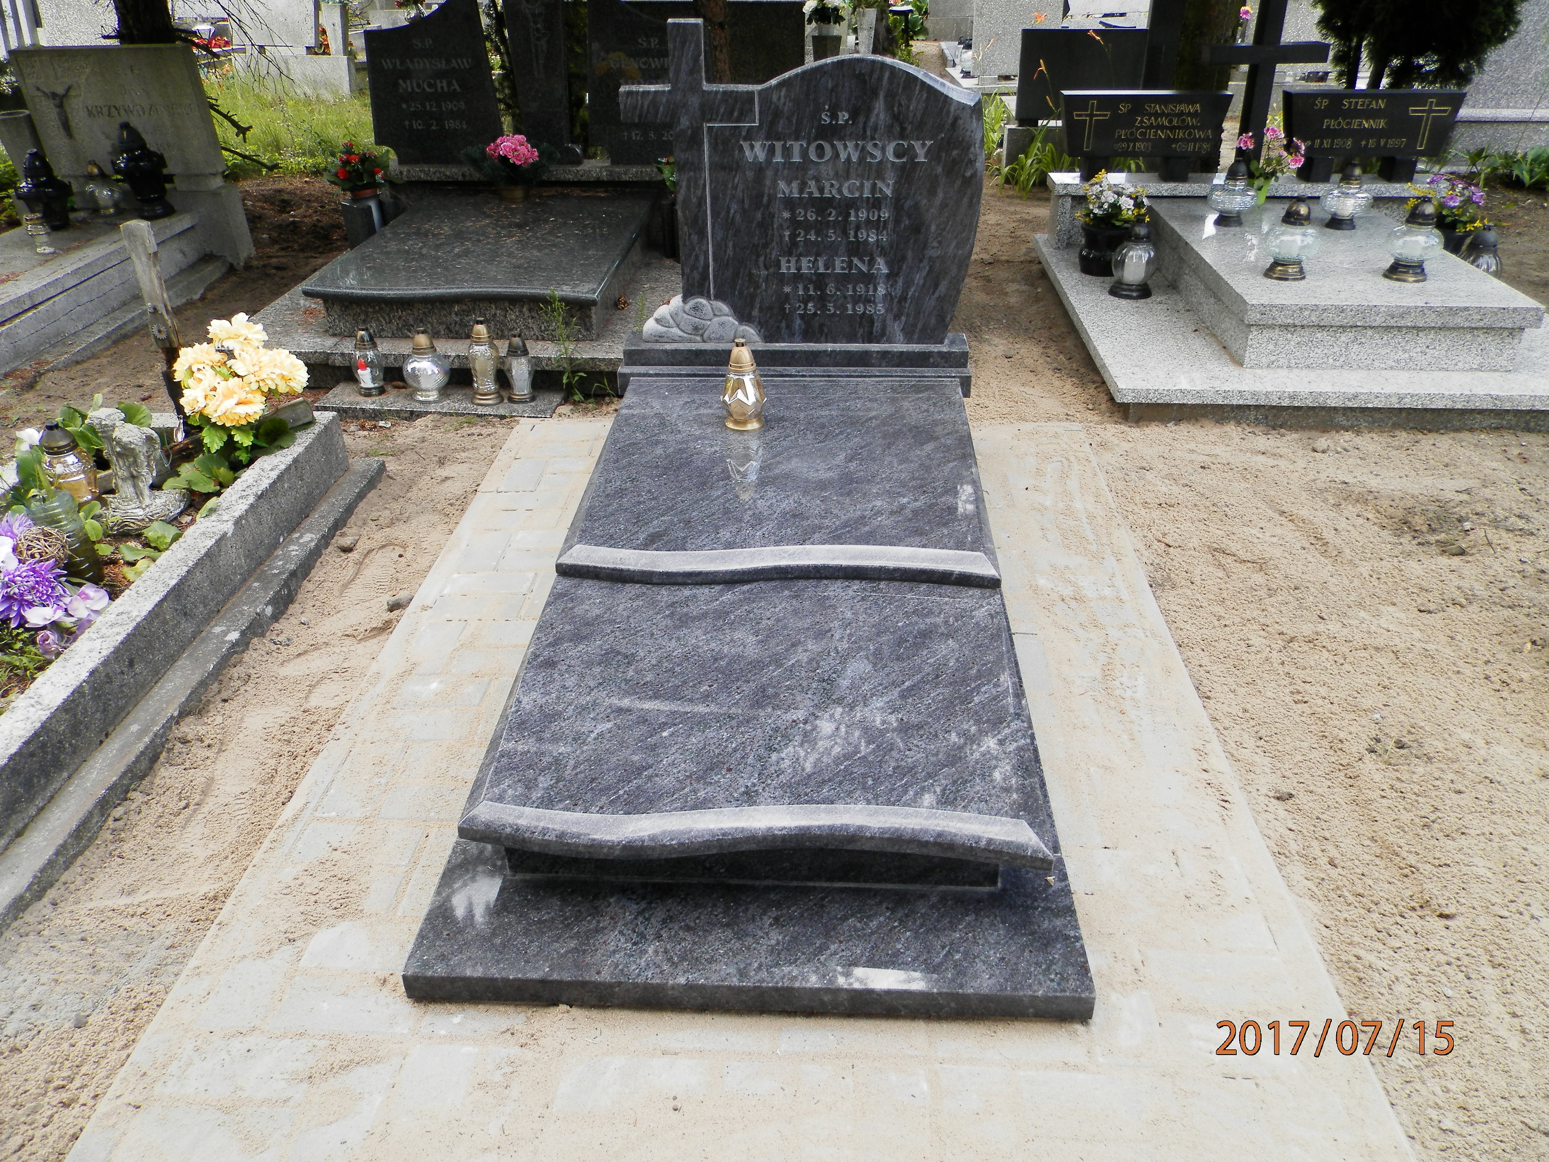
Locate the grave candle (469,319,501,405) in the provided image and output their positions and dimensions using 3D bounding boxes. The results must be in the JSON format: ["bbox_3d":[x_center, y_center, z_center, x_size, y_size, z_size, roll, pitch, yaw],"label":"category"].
[{"bbox_3d":[-0.864,-0.654,3.329,0.083,0.256,0.083,1,32,3],"label":"grave candle"}]

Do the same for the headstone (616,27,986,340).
[{"bbox_3d":[0.072,-1.000,2.864,0.886,0.790,0.085,1,32,3],"label":"headstone"}]

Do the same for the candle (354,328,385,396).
[{"bbox_3d":[-1.242,-0.672,3.415,0.085,0.208,0.085,1,32,3],"label":"candle"}]

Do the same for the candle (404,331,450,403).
[{"bbox_3d":[-1.054,-0.648,3.360,0.142,0.215,0.142,1,31,3],"label":"candle"}]

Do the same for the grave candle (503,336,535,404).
[{"bbox_3d":[-0.766,-0.638,3.349,0.094,0.201,0.094,1,31,3],"label":"grave candle"}]

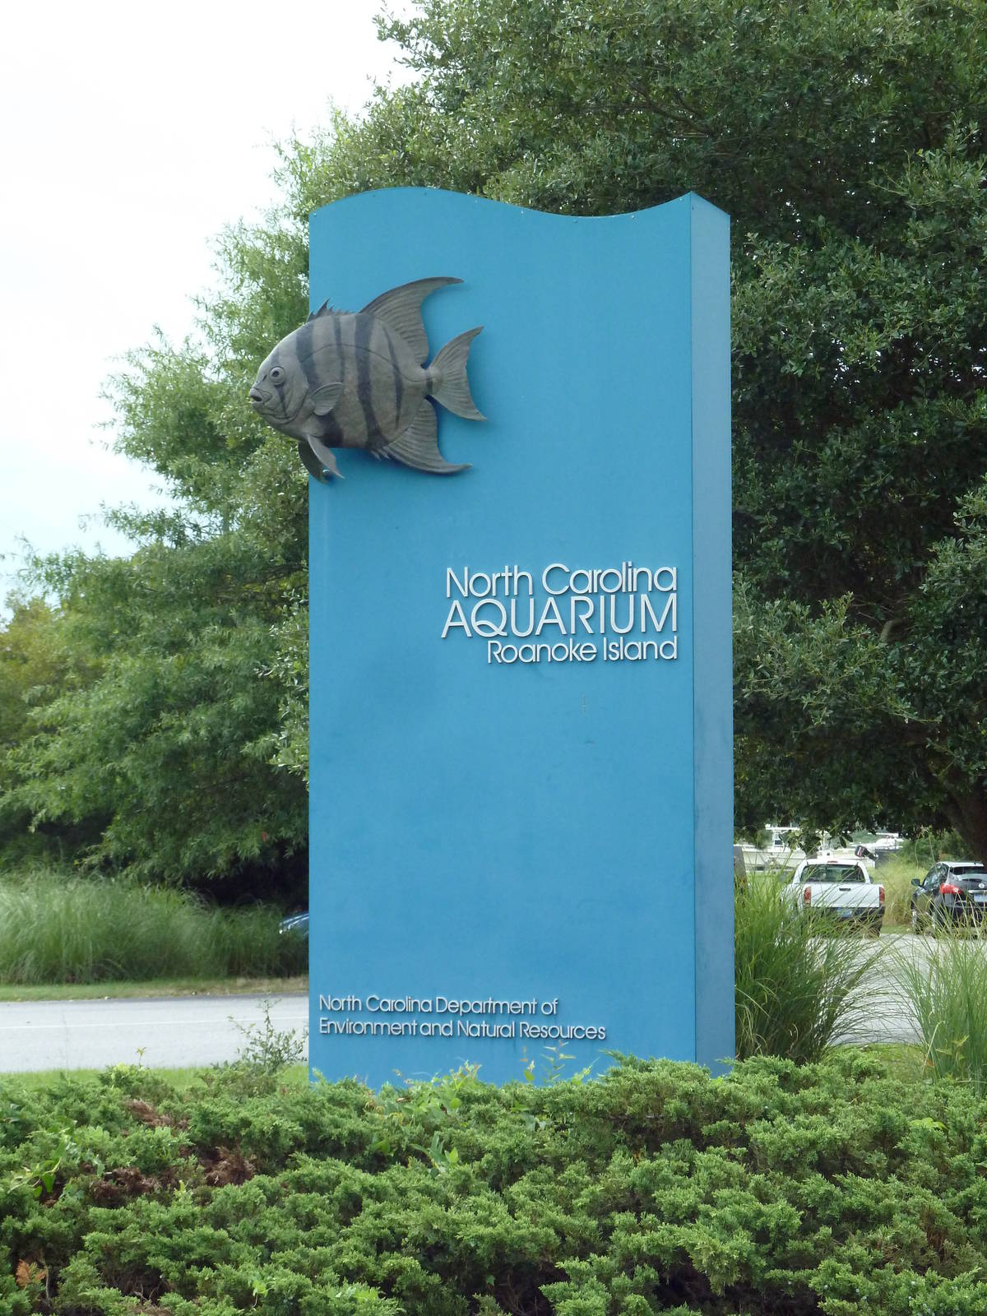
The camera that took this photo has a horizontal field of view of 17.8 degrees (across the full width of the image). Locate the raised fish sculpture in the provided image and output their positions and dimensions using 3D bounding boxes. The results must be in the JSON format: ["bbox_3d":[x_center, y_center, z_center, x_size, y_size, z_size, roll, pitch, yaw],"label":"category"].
[{"bbox_3d":[-0.452,-0.996,11.300,0.863,0.696,0.210,-1,-3,11],"label":"raised fish sculpture"}]

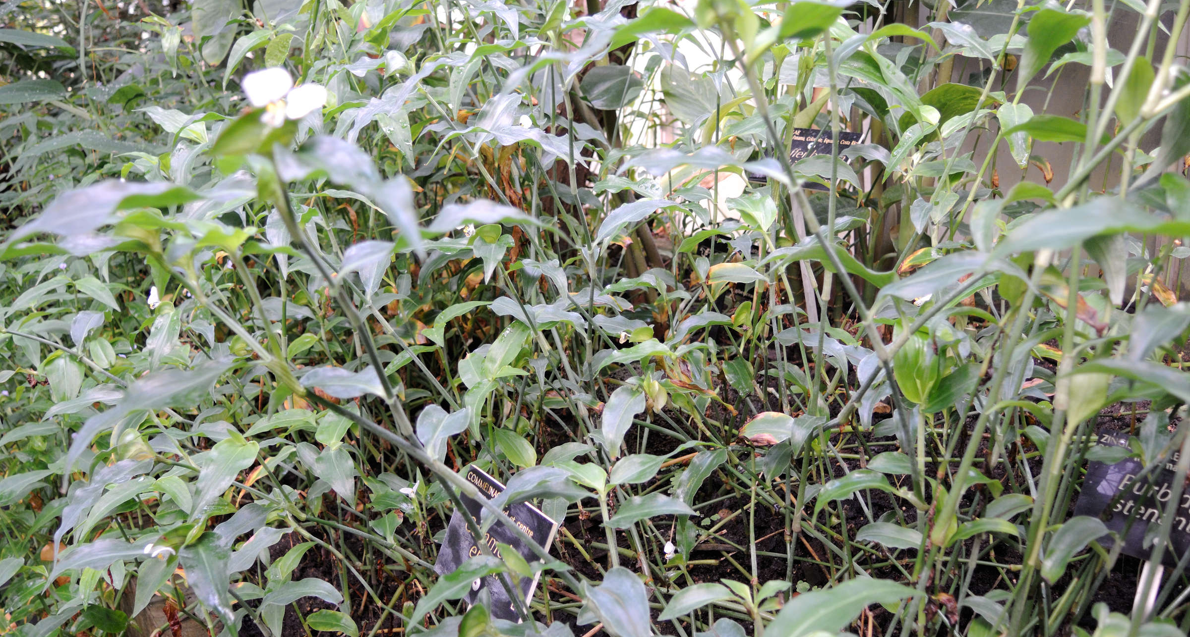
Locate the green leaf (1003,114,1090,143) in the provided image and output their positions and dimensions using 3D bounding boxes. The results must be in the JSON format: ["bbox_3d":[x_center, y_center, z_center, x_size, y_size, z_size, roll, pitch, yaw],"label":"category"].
[{"bbox_3d":[0.237,-0.099,0.503,0.050,0.022,0.010,-5,58,9],"label":"green leaf"}]

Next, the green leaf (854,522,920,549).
[{"bbox_3d":[0.242,0.179,0.790,0.067,0.012,0.024,10,38,-17],"label":"green leaf"}]

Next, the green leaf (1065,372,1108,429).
[{"bbox_3d":[0.291,0.047,0.570,0.048,0.023,0.014,-56,13,-25],"label":"green leaf"}]

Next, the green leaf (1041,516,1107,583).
[{"bbox_3d":[0.303,0.146,0.610,0.067,0.017,0.021,-25,39,-27],"label":"green leaf"}]

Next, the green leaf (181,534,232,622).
[{"bbox_3d":[-0.241,0.164,0.599,0.029,0.062,0.014,-24,-18,-9],"label":"green leaf"}]

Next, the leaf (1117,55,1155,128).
[{"bbox_3d":[0.343,-0.143,0.610,0.026,0.057,0.015,24,-21,-10],"label":"leaf"}]

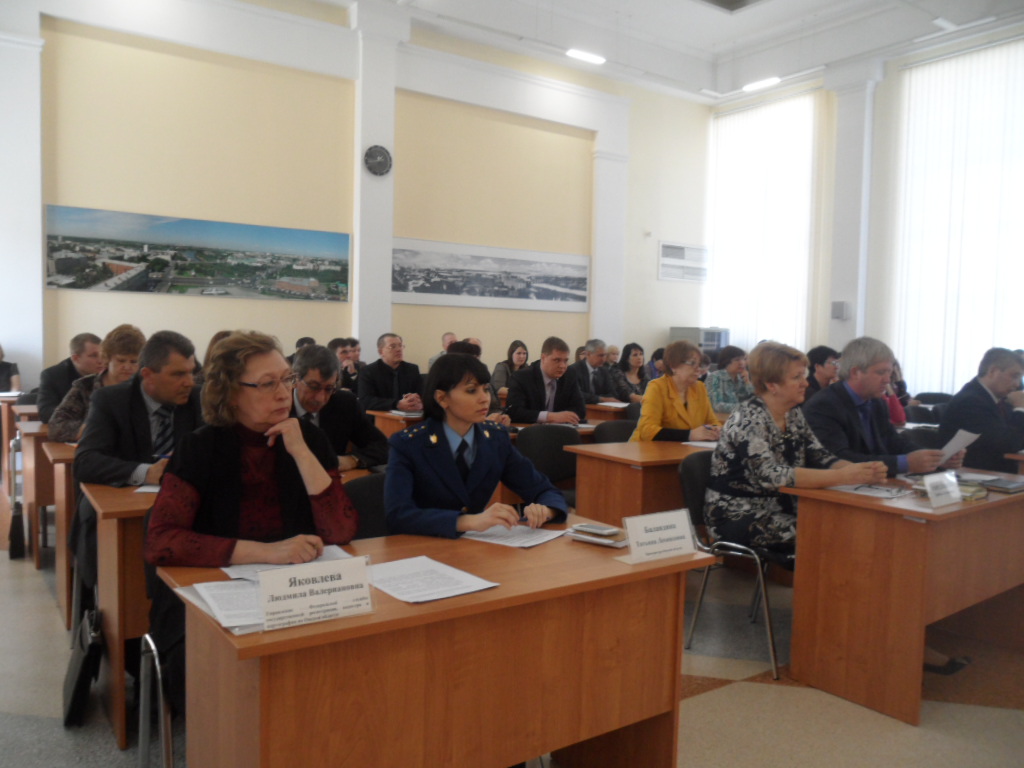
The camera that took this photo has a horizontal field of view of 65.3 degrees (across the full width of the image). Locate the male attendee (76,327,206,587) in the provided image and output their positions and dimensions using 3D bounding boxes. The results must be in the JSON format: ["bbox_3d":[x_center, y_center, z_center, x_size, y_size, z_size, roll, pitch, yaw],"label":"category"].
[{"bbox_3d":[-1.350,0.450,3.063,0.600,1.300,0.770,-1,4,-35],"label":"male attendee"}]

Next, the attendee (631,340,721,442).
[{"bbox_3d":[0.990,0.406,4.742,0.560,1.320,0.750,-1,4,-35],"label":"attendee"}]

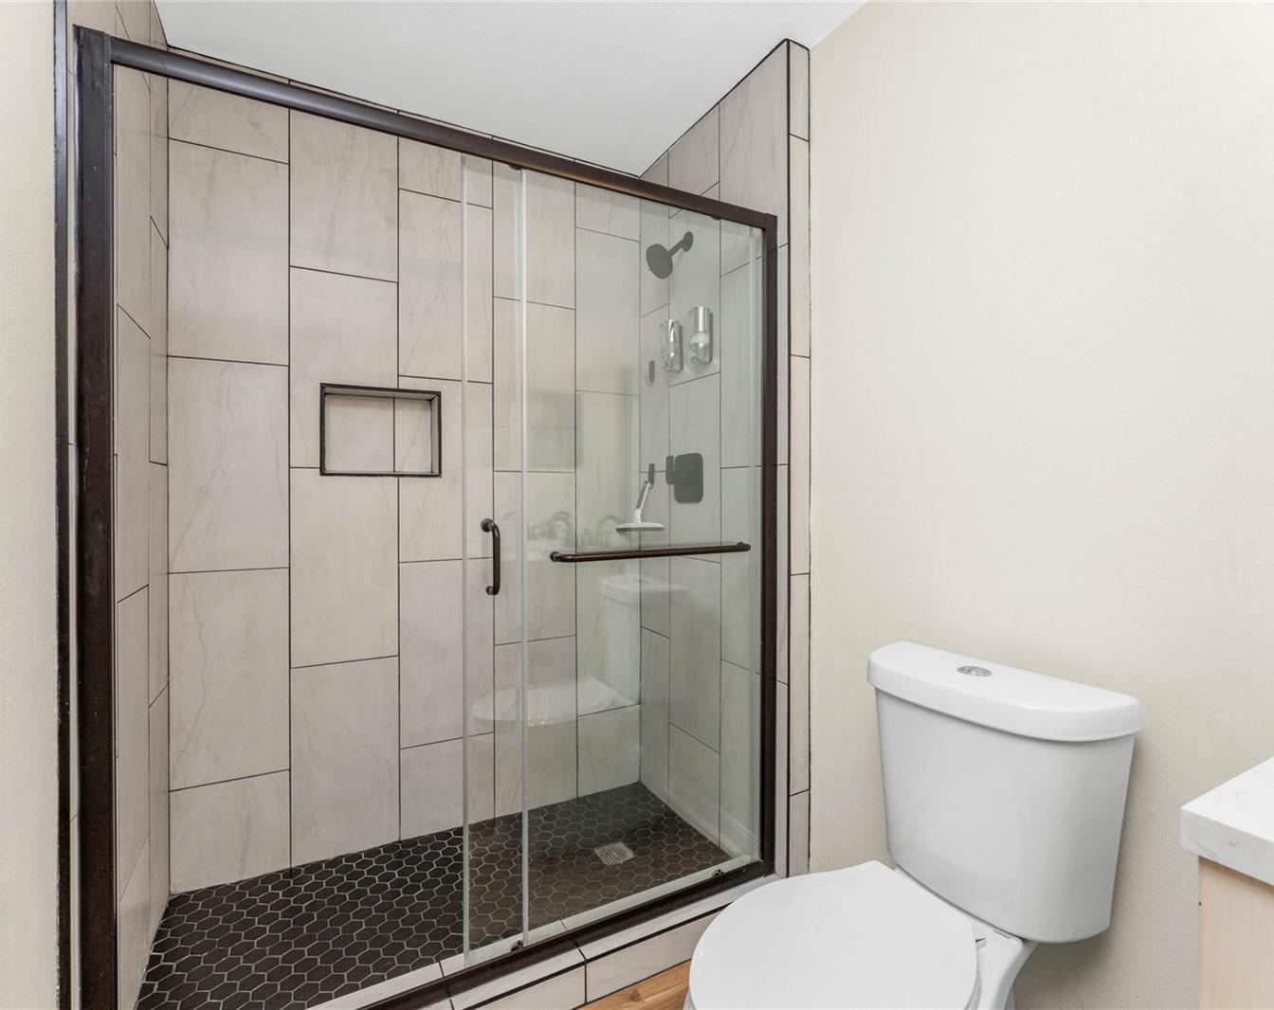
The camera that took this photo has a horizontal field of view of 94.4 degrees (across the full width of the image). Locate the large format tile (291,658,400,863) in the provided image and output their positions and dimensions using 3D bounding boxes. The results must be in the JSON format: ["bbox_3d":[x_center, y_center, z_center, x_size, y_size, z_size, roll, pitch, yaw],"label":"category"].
[{"bbox_3d":[-0.917,0.800,1.866,0.304,0.601,0.012,0,0,-27],"label":"large format tile"}]

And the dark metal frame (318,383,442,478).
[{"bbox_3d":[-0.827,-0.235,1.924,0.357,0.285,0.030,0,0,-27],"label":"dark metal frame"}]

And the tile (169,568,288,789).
[{"bbox_3d":[-1.185,0.499,1.729,0.290,0.610,0.012,0,0,-27],"label":"tile"}]

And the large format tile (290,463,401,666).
[{"bbox_3d":[-0.919,0.192,1.867,0.304,0.610,0.012,0,0,-27],"label":"large format tile"}]

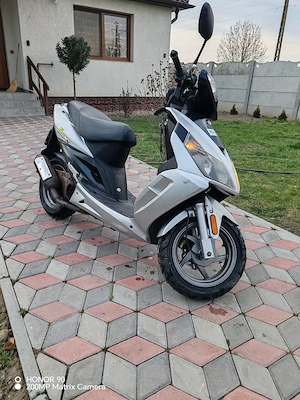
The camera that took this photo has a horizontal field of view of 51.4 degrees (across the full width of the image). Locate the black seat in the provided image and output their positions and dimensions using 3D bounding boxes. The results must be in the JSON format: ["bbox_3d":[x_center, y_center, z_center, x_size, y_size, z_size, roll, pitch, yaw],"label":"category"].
[{"bbox_3d":[-0.335,-0.496,1.990,0.660,0.210,0.270,21,19,37],"label":"black seat"}]

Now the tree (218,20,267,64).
[{"bbox_3d":[6.605,-10.404,22.937,3.500,4.900,3.500,3,22,0],"label":"tree"}]

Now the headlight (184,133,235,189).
[{"bbox_3d":[0.268,-0.181,1.382,0.220,0.200,0.135,21,19,37],"label":"headlight"}]

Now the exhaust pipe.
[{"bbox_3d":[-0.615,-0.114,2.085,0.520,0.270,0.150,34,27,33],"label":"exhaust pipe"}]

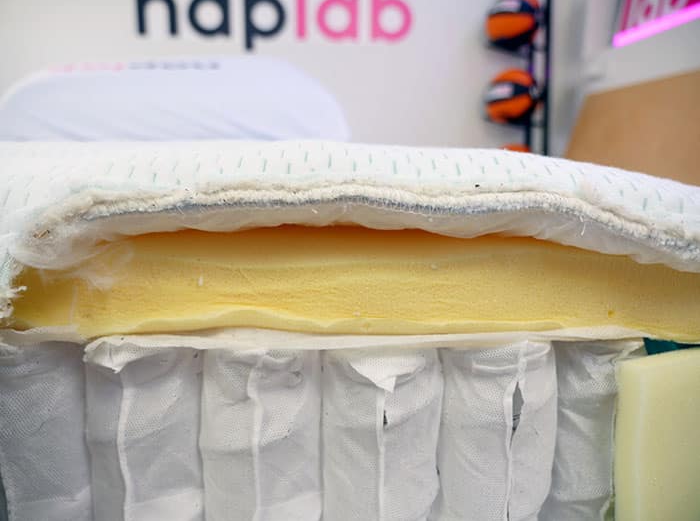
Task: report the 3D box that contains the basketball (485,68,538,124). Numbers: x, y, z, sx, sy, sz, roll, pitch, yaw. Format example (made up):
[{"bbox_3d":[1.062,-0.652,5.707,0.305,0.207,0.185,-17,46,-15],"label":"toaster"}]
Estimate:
[{"bbox_3d":[0.732,-0.744,2.210,0.237,0.237,0.237,1,5,17],"label":"basketball"}]

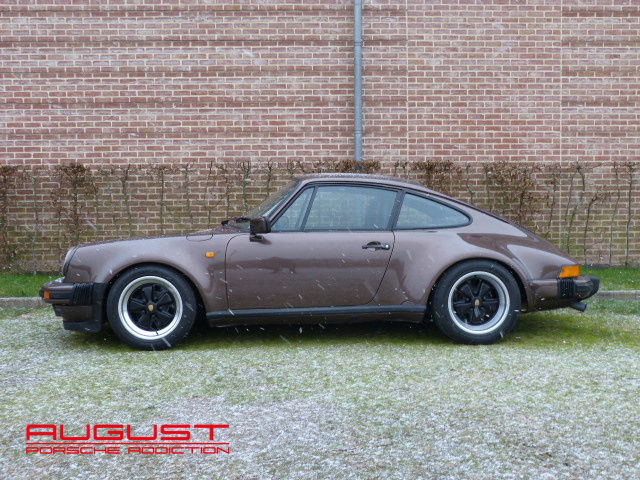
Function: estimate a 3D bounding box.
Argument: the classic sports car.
[{"bbox_3d":[-0.045,0.084,5.538,4.290,1.265,1.780,-1,3,-4],"label":"classic sports car"}]

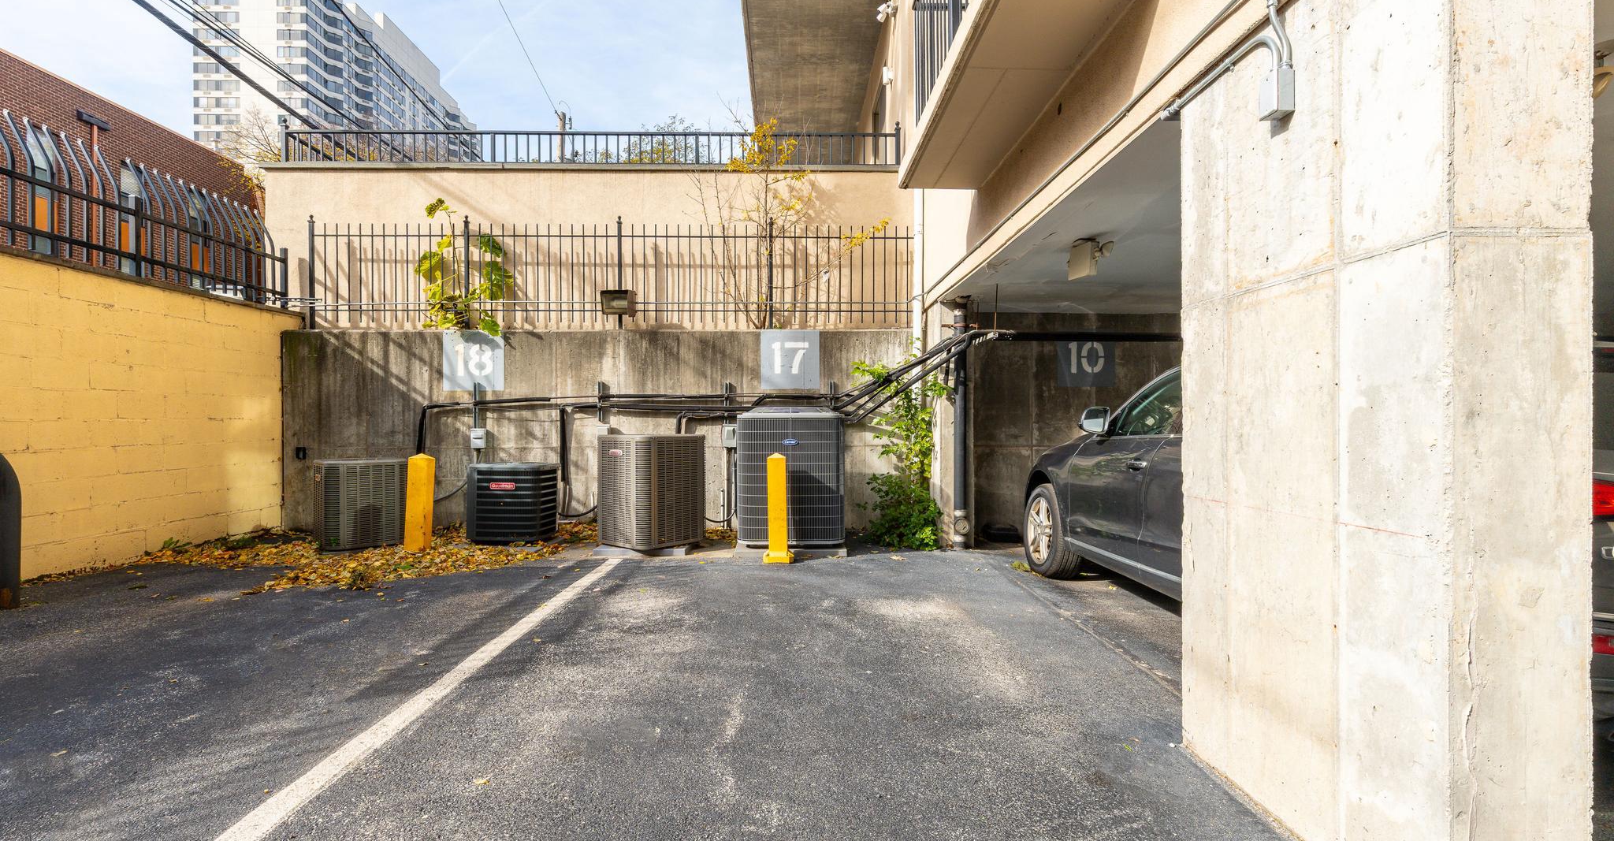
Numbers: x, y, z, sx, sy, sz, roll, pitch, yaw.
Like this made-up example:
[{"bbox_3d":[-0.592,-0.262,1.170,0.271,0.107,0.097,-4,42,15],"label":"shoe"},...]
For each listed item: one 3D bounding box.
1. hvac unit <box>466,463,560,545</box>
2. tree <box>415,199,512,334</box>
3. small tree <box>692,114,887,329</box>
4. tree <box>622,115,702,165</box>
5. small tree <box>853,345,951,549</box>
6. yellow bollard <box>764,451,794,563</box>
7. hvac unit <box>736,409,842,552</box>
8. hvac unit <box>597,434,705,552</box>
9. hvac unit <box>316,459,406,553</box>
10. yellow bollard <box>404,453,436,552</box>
[{"bbox_3d":[-2.540,0.695,6.240,0.610,0.660,0.580,0,0,4],"label":"hvac unit"},{"bbox_3d":[-3.400,-1.530,7.120,0.920,1.310,0.650,0,0,0],"label":"tree"},{"bbox_3d":[-0.180,-2.000,7.150,1.900,2.100,1.100,0,0,0],"label":"small tree"},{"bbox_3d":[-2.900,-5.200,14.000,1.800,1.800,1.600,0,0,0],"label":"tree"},{"bbox_3d":[0.870,0.220,6.600,0.900,1.840,0.650,0,0,0],"label":"small tree"},{"bbox_3d":[-0.224,0.683,5.660,0.235,0.845,0.235,-1,0,-1],"label":"yellow bollard"},{"bbox_3d":[-0.140,0.468,6.310,0.880,1.140,0.880,0,0,-1],"label":"hvac unit"},{"bbox_3d":[-1.340,0.587,6.240,0.700,0.925,0.700,0,0,40],"label":"hvac unit"},{"bbox_3d":[-3.740,0.676,6.020,0.600,0.700,0.600,0,0,-42],"label":"hvac unit"},{"bbox_3d":[-3.090,0.655,5.720,0.150,0.790,0.150,2,0,6],"label":"yellow bollard"}]

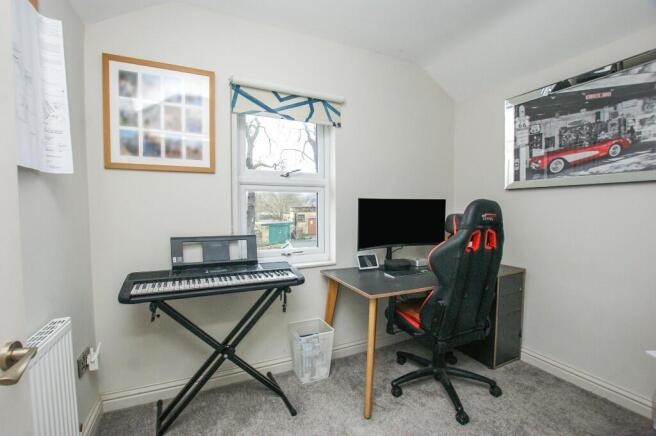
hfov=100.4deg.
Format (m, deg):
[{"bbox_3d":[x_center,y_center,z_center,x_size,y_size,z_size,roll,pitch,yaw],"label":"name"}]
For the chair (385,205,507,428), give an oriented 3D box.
[{"bbox_3d":[0.798,0.536,1.886,0.700,1.310,0.700,-1,3,-24],"label":"chair"}]

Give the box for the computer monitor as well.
[{"bbox_3d":[0.544,0.140,2.188,0.810,0.570,0.260,-1,3,-22],"label":"computer monitor"}]

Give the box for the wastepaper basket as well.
[{"bbox_3d":[-0.127,0.999,2.050,0.262,0.362,0.240,-1,3,-27],"label":"wastepaper basket"}]

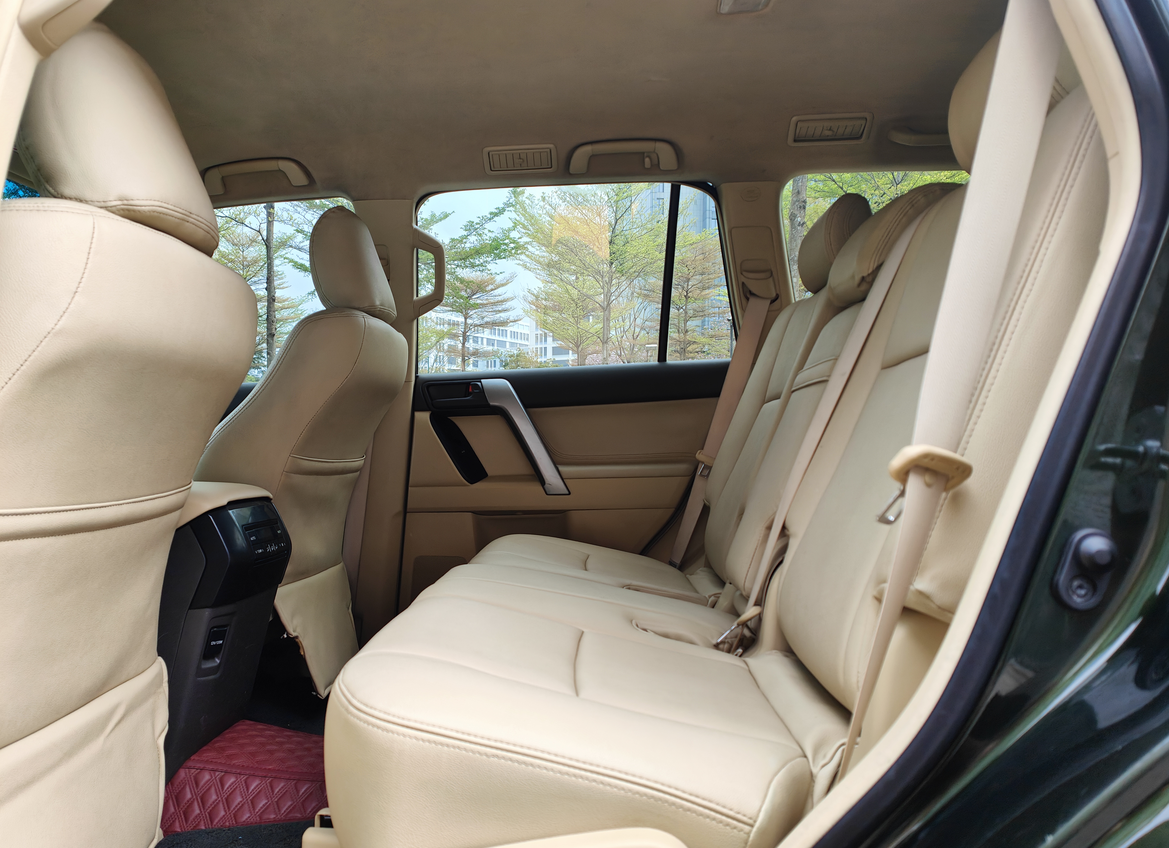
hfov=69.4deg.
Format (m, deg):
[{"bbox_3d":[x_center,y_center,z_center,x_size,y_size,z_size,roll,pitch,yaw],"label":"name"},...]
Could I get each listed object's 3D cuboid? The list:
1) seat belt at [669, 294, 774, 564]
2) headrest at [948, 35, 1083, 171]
[{"bbox_3d":[0.293,0.011,1.865,0.065,0.660,0.060,18,2,4],"label":"seat belt"},{"bbox_3d":[0.431,-0.318,0.764,0.125,0.180,0.260,22,2,3],"label":"headrest"}]

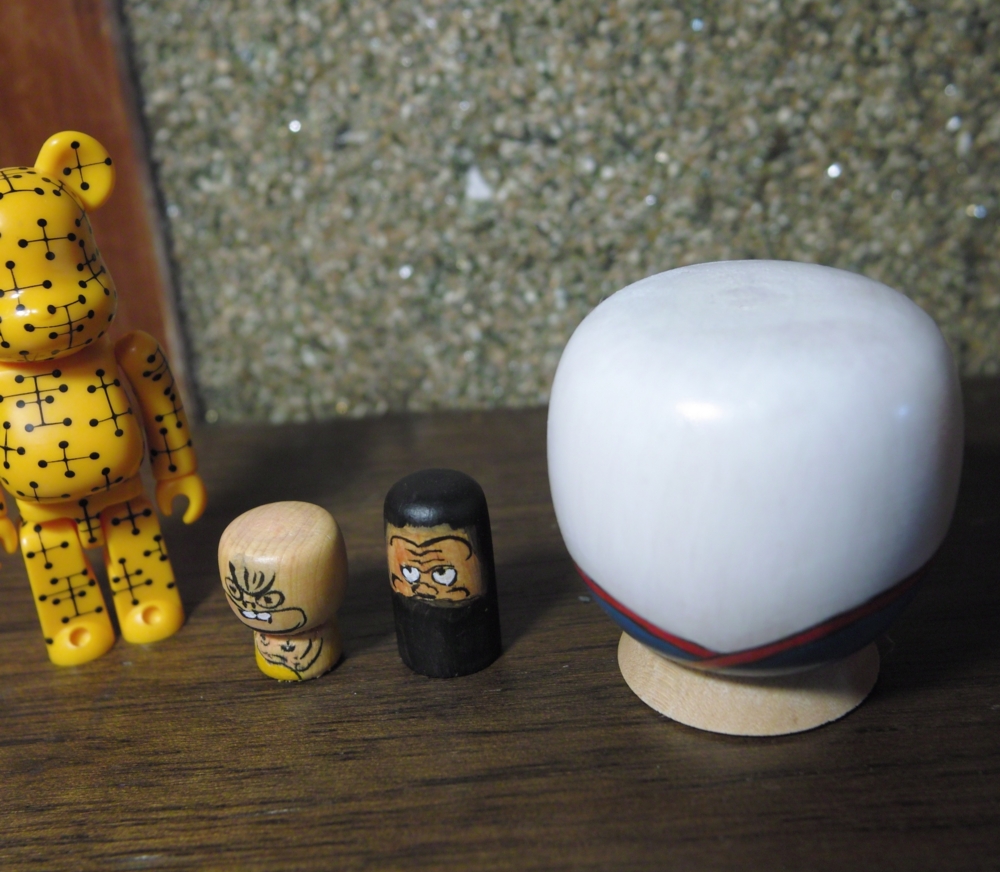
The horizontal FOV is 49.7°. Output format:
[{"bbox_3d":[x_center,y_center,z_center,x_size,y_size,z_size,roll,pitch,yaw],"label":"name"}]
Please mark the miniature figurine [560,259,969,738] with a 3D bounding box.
[{"bbox_3d":[0.029,0.005,0.129,0.047,0.050,0.047,5,25,23],"label":"miniature figurine"}]

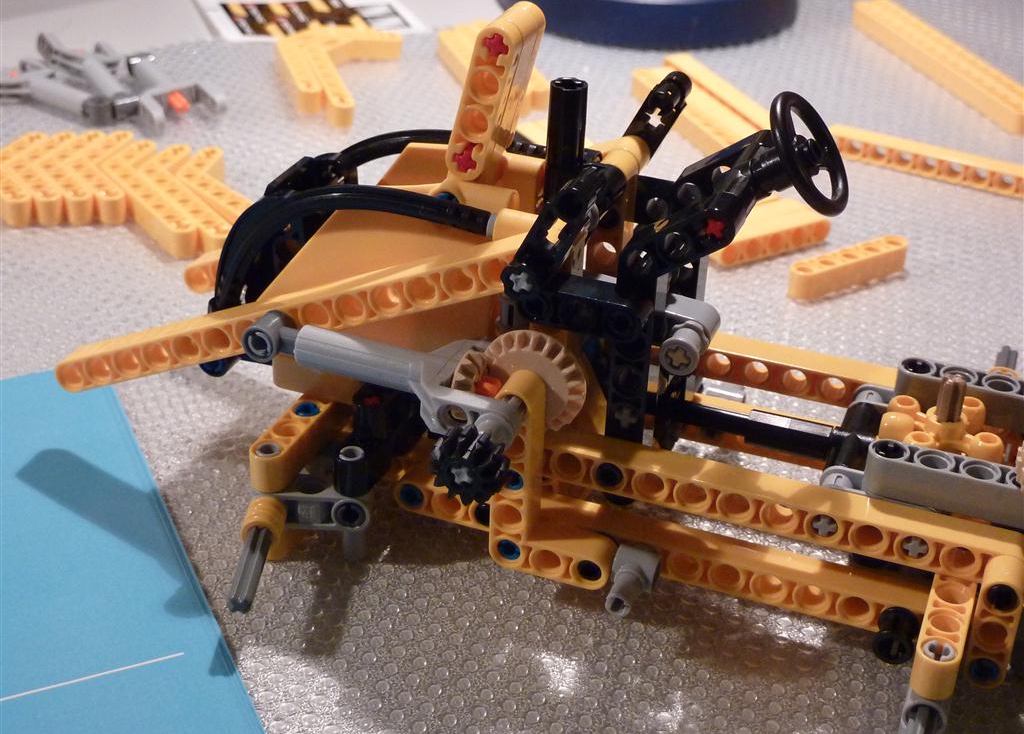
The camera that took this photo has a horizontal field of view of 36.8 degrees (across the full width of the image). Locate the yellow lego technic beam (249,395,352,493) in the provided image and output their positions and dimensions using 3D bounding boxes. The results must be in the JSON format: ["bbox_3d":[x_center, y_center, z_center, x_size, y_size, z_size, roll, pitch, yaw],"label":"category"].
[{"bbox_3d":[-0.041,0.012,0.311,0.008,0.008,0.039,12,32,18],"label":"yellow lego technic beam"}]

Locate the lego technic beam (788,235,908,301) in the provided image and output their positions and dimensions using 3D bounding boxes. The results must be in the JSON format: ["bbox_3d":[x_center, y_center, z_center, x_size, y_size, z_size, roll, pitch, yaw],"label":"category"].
[{"bbox_3d":[0.091,-0.027,0.417,0.040,0.008,0.008,-16,35,-27],"label":"lego technic beam"}]

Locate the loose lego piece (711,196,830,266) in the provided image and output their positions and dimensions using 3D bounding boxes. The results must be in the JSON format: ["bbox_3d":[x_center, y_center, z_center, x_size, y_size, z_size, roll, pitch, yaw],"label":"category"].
[{"bbox_3d":[0.070,-0.038,0.435,0.040,0.008,0.016,-15,34,-26],"label":"loose lego piece"}]

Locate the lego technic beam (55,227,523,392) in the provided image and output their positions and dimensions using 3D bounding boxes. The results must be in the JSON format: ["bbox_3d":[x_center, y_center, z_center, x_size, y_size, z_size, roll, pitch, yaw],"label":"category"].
[{"bbox_3d":[-0.043,-0.010,0.301,0.120,0.007,0.008,-12,23,28],"label":"lego technic beam"}]

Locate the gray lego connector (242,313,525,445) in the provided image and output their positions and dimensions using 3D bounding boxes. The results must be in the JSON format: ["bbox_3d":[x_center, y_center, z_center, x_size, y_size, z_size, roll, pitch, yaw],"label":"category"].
[{"bbox_3d":[-0.022,0.000,0.285,0.059,0.010,0.025,12,32,18],"label":"gray lego connector"}]

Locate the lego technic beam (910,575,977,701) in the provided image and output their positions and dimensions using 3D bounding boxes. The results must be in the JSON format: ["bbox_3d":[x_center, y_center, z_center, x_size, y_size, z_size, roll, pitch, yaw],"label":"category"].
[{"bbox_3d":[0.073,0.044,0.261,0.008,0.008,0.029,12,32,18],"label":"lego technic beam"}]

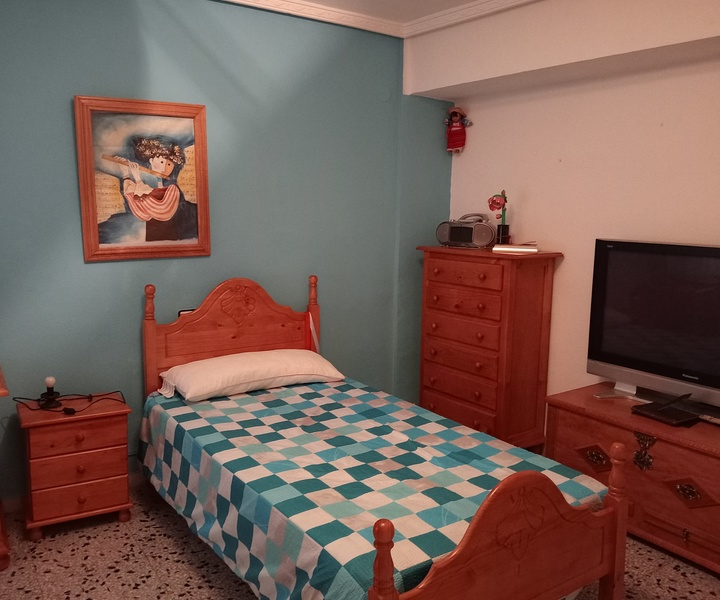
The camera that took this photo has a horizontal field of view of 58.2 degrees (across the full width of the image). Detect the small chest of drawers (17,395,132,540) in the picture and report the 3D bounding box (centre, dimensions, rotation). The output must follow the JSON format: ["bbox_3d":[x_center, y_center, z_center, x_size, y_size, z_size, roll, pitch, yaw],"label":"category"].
[{"bbox_3d":[-1.289,0.741,2.943,0.440,0.518,0.327,-4,9,-31],"label":"small chest of drawers"}]

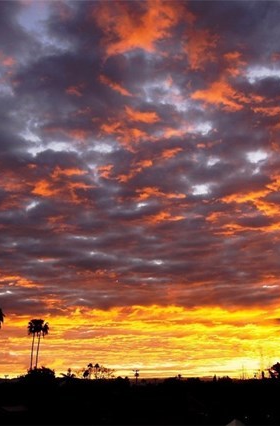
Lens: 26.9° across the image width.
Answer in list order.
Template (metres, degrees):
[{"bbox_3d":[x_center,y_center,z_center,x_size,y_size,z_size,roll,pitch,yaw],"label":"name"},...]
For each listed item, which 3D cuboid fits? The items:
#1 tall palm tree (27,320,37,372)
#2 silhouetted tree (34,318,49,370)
[{"bbox_3d":[-21.609,27.074,117.056,2.100,11.490,2.100,0,-16,0],"label":"tall palm tree"},{"bbox_3d":[-19.667,26.983,117.082,2.800,11.300,2.800,0,-16,0],"label":"silhouetted tree"}]

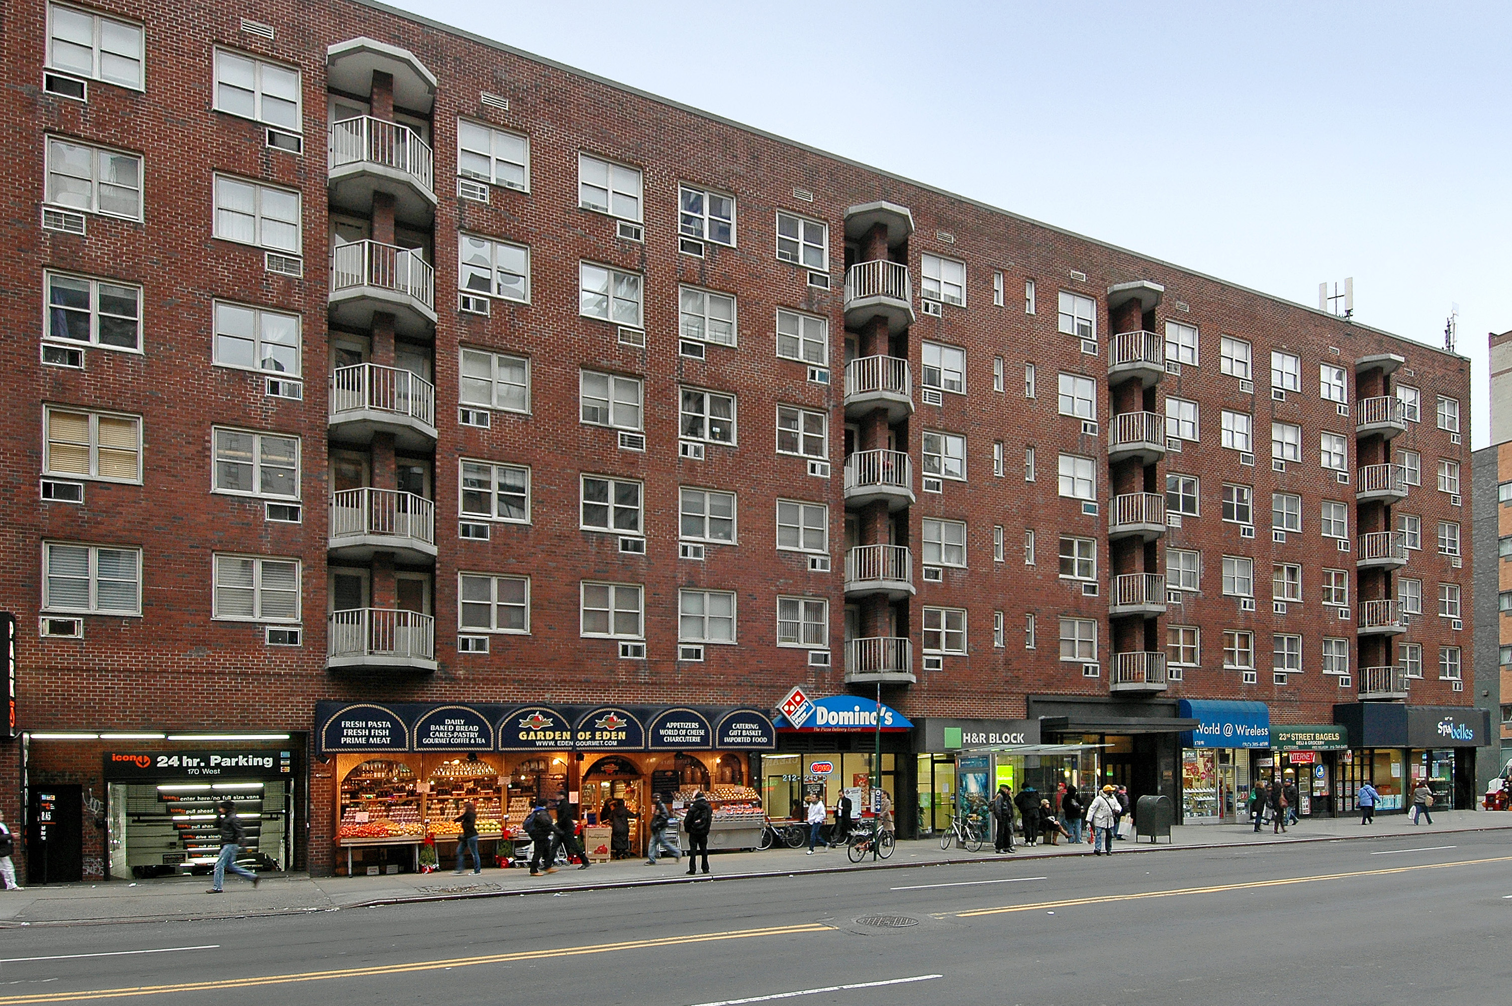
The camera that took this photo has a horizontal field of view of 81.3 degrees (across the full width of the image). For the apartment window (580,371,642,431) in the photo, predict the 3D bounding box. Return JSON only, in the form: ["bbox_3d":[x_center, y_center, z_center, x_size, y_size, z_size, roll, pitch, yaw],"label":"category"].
[{"bbox_3d":[-3.661,-2.580,22.458,1.653,1.330,0.150,2,-6,-25],"label":"apartment window"}]

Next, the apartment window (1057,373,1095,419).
[{"bbox_3d":[10.786,-3.602,29.691,1.660,1.410,0.150,4,-6,-25],"label":"apartment window"}]

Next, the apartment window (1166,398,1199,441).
[{"bbox_3d":[15.058,-2.922,31.138,1.654,1.427,0.150,3,-7,-25],"label":"apartment window"}]

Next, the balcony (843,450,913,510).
[{"bbox_3d":[3.780,-0.738,25.567,2.200,1.273,1.100,2,-6,-25],"label":"balcony"}]

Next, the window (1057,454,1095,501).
[{"bbox_3d":[10.492,-0.843,28.910,1.660,1.310,0.150,2,-6,-25],"label":"window"}]

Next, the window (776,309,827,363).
[{"bbox_3d":[1.294,-4.602,24.684,1.637,1.345,0.150,3,-7,-25],"label":"window"}]

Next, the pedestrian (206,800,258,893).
[{"bbox_3d":[-10.225,6.709,17.200,0.880,1.821,0.550,3,-8,-25],"label":"pedestrian"}]

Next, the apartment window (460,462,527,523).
[{"bbox_3d":[-6.262,-0.268,21.038,1.600,1.430,0.150,4,-5,-25],"label":"apartment window"}]

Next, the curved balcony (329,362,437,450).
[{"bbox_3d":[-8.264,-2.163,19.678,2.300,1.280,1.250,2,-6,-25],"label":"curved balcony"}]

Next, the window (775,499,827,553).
[{"bbox_3d":[1.295,0.686,24.576,1.660,1.310,0.150,2,-6,-25],"label":"window"}]

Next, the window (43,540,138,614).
[{"bbox_3d":[-13.694,1.577,18.234,1.692,1.442,0.160,3,-8,-26],"label":"window"}]

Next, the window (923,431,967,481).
[{"bbox_3d":[5.918,-1.476,27.524,1.664,1.400,0.150,1,-3,-25],"label":"window"}]

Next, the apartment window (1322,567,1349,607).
[{"bbox_3d":[22.832,3.348,34.783,1.692,1.433,0.150,3,-7,-25],"label":"apartment window"}]

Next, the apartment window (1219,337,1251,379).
[{"bbox_3d":[17.554,-5.306,32.238,1.660,1.310,0.150,2,-6,-25],"label":"apartment window"}]

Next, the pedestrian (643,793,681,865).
[{"bbox_3d":[-2.214,7.717,20.900,0.750,1.740,0.520,2,-6,-25],"label":"pedestrian"}]

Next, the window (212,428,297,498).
[{"bbox_3d":[-10.779,-0.815,19.071,1.675,1.403,0.150,2,-6,-25],"label":"window"}]

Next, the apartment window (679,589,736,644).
[{"bbox_3d":[-1.275,3.012,23.410,1.650,1.370,0.150,2,-6,-25],"label":"apartment window"}]

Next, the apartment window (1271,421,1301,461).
[{"bbox_3d":[19.956,-2.291,33.188,1.600,1.430,0.150,4,-5,-25],"label":"apartment window"}]

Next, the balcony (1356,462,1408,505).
[{"bbox_3d":[25.757,-0.801,36.447,2.300,1.220,1.650,4,-6,-25],"label":"balcony"}]

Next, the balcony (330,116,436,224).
[{"bbox_3d":[-8.540,-7.728,20.234,2.300,1.300,1.300,3,-8,-26],"label":"balcony"}]

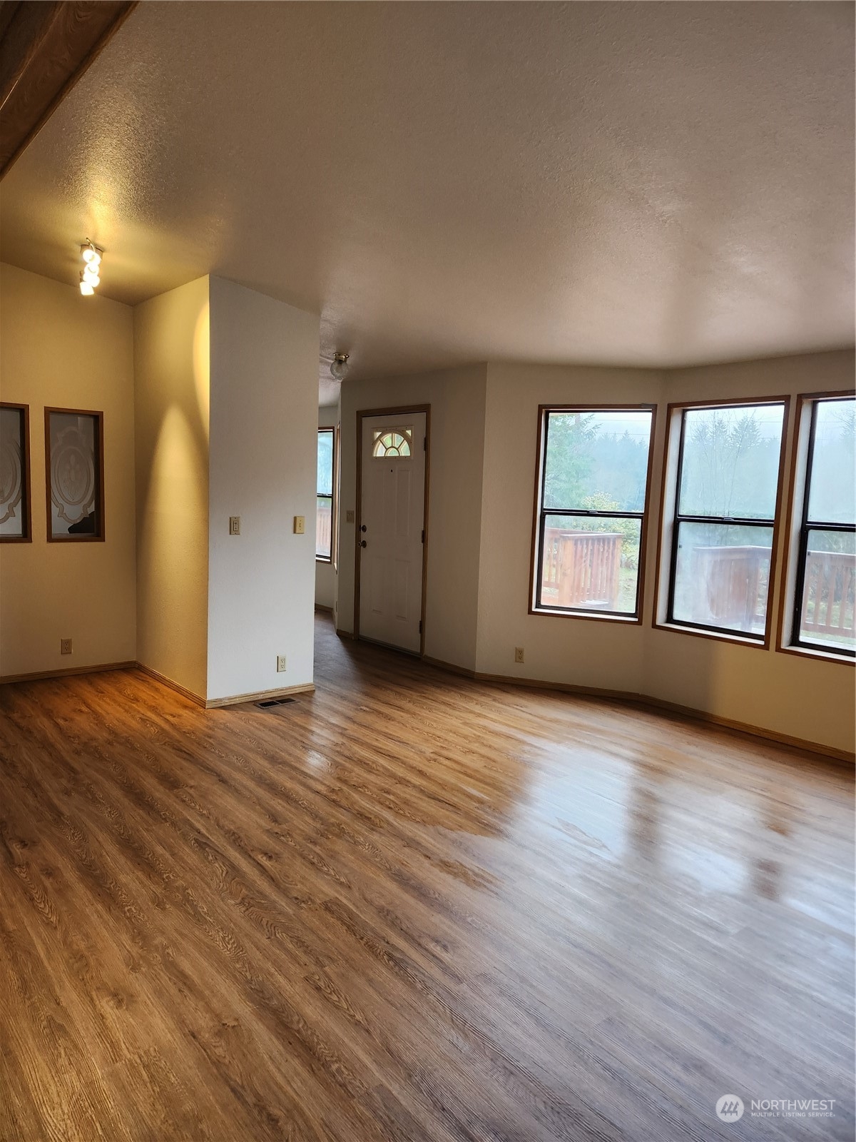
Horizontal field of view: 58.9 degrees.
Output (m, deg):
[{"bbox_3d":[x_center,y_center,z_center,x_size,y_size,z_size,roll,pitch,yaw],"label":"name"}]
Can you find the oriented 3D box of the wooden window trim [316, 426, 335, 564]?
[{"bbox_3d":[-1.306,-0.879,8.894,0.080,1.490,0.770,-3,8,-40],"label":"wooden window trim"}]

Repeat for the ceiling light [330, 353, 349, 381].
[{"bbox_3d":[-0.713,-1.641,6.114,0.142,0.202,0.142,8,1,0],"label":"ceiling light"}]

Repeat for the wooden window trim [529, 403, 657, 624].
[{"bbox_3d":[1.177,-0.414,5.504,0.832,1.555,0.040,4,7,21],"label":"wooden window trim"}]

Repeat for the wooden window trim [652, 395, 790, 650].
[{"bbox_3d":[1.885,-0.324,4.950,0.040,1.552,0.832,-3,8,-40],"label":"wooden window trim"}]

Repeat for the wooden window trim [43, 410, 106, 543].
[{"bbox_3d":[-2.573,-0.689,5.524,0.394,0.955,0.100,-3,8,-40],"label":"wooden window trim"}]

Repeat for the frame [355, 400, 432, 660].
[{"bbox_3d":[-0.318,-0.368,6.755,0.060,2.070,0.950,-3,8,-40],"label":"frame"}]

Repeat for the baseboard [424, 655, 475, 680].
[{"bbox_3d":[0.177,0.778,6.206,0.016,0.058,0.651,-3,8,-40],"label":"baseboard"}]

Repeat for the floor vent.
[{"bbox_3d":[-1.011,0.889,5.093,0.285,0.010,0.128,-3,8,-40],"label":"floor vent"}]

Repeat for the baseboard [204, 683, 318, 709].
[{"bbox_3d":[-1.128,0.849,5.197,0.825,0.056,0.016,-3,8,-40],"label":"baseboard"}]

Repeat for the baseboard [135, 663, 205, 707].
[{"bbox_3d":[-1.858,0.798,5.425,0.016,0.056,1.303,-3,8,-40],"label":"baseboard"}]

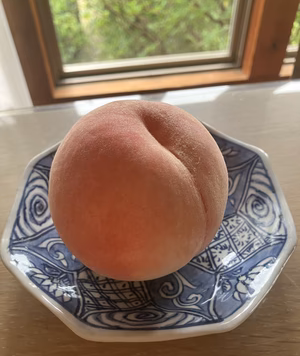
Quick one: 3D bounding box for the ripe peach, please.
[{"bbox_3d":[-0.006,0.006,0.155,0.083,0.080,0.083,-1,41,1],"label":"ripe peach"}]

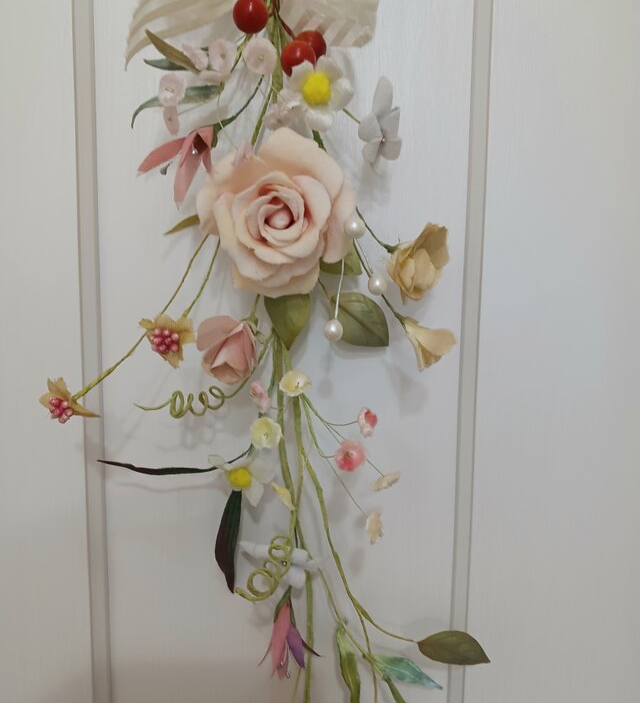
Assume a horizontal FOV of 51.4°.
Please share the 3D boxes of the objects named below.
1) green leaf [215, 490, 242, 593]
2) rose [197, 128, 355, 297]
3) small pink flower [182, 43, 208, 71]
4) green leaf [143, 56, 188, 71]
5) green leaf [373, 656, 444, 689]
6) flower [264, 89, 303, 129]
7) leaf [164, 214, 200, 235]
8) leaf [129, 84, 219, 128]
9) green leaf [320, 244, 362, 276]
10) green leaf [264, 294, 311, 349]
[{"bbox_3d":[-0.067,0.137,0.487,0.021,0.081,0.013,1,6,0],"label":"green leaf"},{"bbox_3d":[-0.029,-0.093,0.447,0.106,0.114,0.058,1,6,0],"label":"rose"},{"bbox_3d":[-0.086,-0.202,0.456,0.020,0.020,0.017,1,6,0],"label":"small pink flower"},{"bbox_3d":[-0.105,-0.199,0.462,0.037,0.011,0.010,11,6,-1],"label":"green leaf"},{"bbox_3d":[0.066,0.244,0.505,0.059,0.019,0.012,26,6,-3],"label":"green leaf"},{"bbox_3d":[-0.024,-0.166,0.455,0.029,0.029,0.020,1,6,0],"label":"flower"},{"bbox_3d":[-0.092,-0.089,0.467,0.038,0.010,0.009,-22,6,2],"label":"leaf"},{"bbox_3d":[-0.099,-0.170,0.457,0.069,0.018,0.016,-24,6,3],"label":"leaf"},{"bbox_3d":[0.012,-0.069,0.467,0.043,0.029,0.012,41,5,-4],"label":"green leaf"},{"bbox_3d":[-0.023,-0.026,0.463,0.032,0.051,0.014,1,6,0],"label":"green leaf"}]

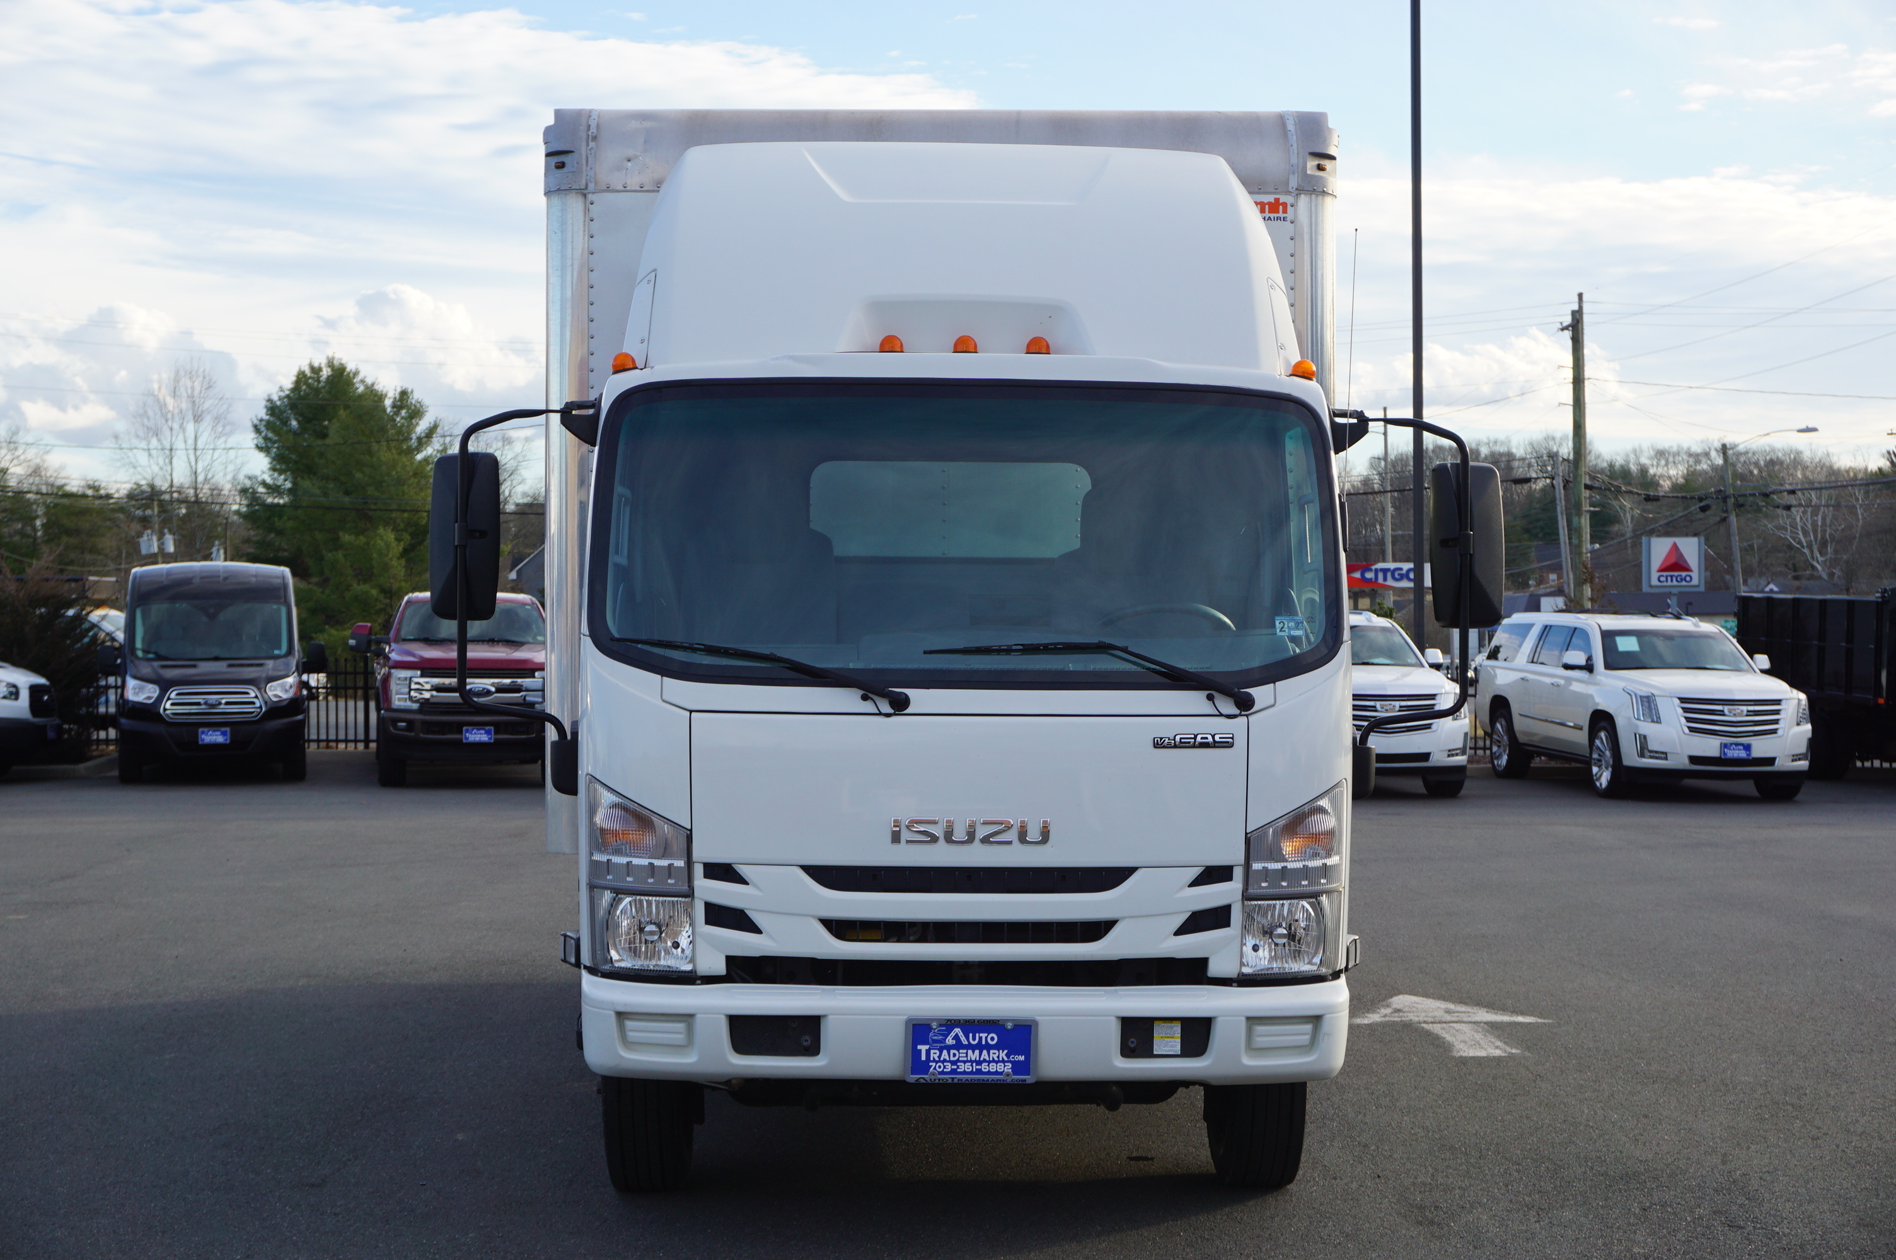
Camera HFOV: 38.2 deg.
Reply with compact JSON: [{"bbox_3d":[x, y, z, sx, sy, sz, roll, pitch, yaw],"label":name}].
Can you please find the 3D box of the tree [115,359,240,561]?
[{"bbox_3d":[-32.375,-4.980,115.000,5.300,12.800,5.000,0,0,0],"label":"tree"}]

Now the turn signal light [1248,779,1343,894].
[{"bbox_3d":[0.851,0.513,6.700,0.250,0.280,0.170,0,0,-8],"label":"turn signal light"}]

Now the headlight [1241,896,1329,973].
[{"bbox_3d":[0.838,0.760,6.800,0.220,0.195,0.180,0,0,-4],"label":"headlight"}]

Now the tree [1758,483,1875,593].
[{"bbox_3d":[44.416,-3.713,140.000,6.200,7.800,5.500,0,0,0],"label":"tree"}]

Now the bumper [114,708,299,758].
[{"bbox_3d":[-7.580,1.070,28.150,1.940,0.500,0.500,0,0,-13],"label":"bumper"}]

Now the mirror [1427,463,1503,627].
[{"bbox_3d":[1.311,-0.213,6.900,0.180,0.415,0.100,0,0,-16],"label":"mirror"}]

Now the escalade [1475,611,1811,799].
[{"bbox_3d":[7.330,0.745,29.250,2.060,1.890,5.600,0,0,-6],"label":"escalade"}]

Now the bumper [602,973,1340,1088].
[{"bbox_3d":[0.042,0.981,6.710,1.890,0.250,0.380,0,0,-2],"label":"bumper"}]

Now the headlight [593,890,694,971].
[{"bbox_3d":[-0.757,0.748,6.800,0.250,0.206,0.180,0,0,0],"label":"headlight"}]

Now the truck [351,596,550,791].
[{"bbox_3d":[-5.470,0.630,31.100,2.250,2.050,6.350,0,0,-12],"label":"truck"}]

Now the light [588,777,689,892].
[{"bbox_3d":[-0.771,0.512,6.850,0.252,0.288,0.200,0,0,0],"label":"light"}]

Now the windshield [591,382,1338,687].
[{"bbox_3d":[0.045,-0.243,6.900,1.880,0.780,0.340,0,-11,-2],"label":"windshield"}]

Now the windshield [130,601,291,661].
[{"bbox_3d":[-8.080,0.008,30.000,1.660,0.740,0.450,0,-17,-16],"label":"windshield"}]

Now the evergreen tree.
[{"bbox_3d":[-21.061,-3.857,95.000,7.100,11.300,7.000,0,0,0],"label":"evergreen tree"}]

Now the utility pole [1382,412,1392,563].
[{"bbox_3d":[19.150,-3.850,119.000,0.300,11.600,0.300,-1,0,0],"label":"utility pole"}]

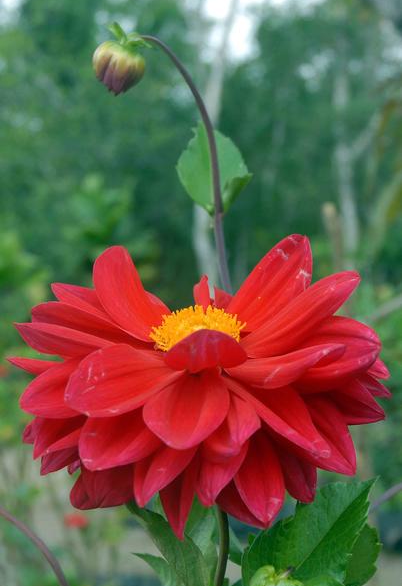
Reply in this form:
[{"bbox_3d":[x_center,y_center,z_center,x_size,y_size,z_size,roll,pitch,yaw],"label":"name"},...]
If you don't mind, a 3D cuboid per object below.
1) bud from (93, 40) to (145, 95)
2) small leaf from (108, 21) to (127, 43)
[{"bbox_3d":[-0.035,-0.096,0.330,0.021,0.022,0.021,7,0,0],"label":"bud"},{"bbox_3d":[-0.036,-0.113,0.332,0.006,0.009,0.004,-22,0,0],"label":"small leaf"}]

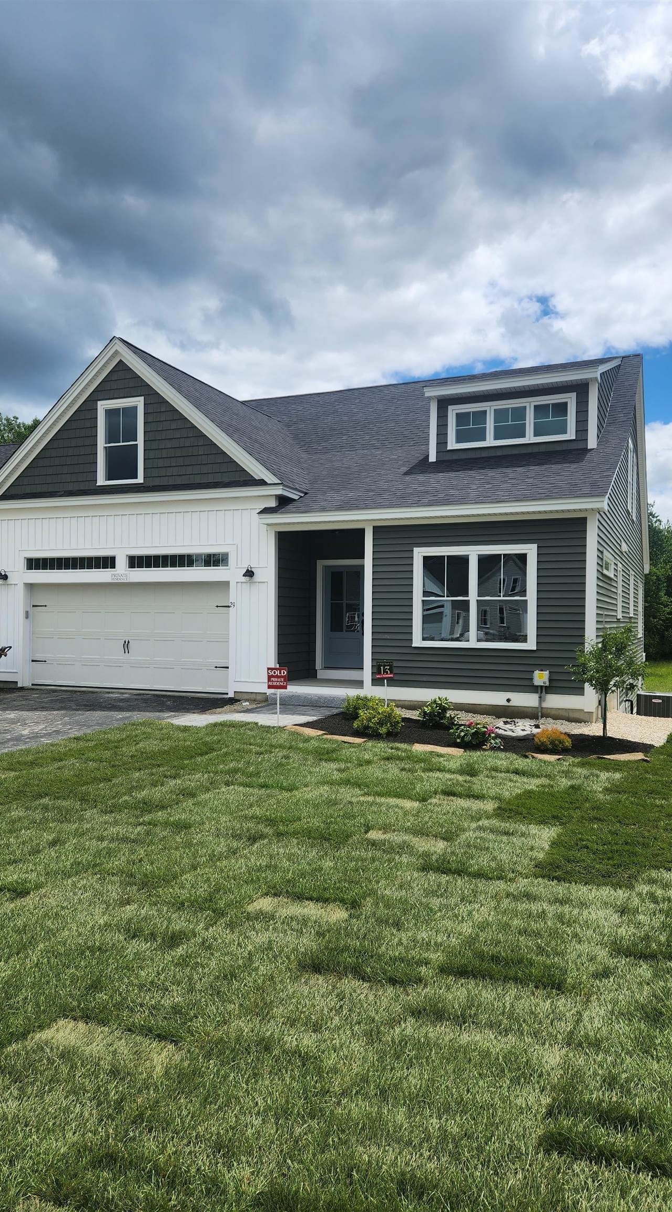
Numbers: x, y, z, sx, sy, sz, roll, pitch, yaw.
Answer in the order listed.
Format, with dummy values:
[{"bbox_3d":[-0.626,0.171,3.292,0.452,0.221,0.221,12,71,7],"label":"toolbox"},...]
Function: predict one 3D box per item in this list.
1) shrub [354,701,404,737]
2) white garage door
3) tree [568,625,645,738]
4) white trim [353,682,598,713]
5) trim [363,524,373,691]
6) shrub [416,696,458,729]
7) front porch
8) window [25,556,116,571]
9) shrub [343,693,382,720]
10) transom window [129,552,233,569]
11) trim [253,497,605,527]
[{"bbox_3d":[0.561,1.431,10.562,0.650,0.430,0.600,1,-1,0],"label":"shrub"},{"bbox_3d":[-4.221,0.577,16.134,4.837,2.124,0.070,0,-1,23],"label":"white garage door"},{"bbox_3d":[3.616,0.994,10.785,1.013,1.495,0.963,0,-1,23],"label":"tree"},{"bbox_3d":[2.165,1.477,13.087,3.714,0.217,0.050,0,-1,23],"label":"white trim"},{"bbox_3d":[0.589,0.031,13.970,0.151,2.866,0.120,0,-1,23],"label":"trim"},{"bbox_3d":[1.458,1.517,11.655,0.591,0.442,0.562,1,-1,0],"label":"shrub"},{"bbox_3d":[0.019,0.059,14.897,1.750,2.786,1.550,0,-1,23],"label":"front porch"},{"bbox_3d":[-5.481,-0.867,16.600,2.405,0.288,0.080,0,-1,23],"label":"window"},{"bbox_3d":[0.411,1.503,12.097,0.627,0.403,0.596,1,-1,0],"label":"shrub"},{"bbox_3d":[-3.057,-0.858,15.549,2.370,0.289,0.080,0,-1,23],"label":"transom window"},{"bbox_3d":[1.411,-1.526,13.452,5.929,0.240,0.250,0,-1,23],"label":"trim"}]

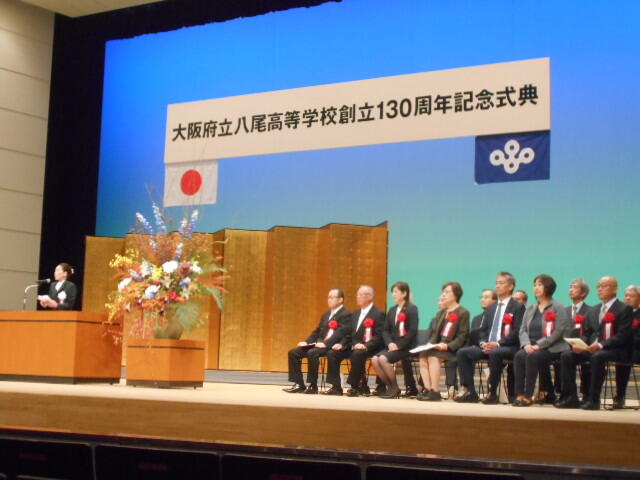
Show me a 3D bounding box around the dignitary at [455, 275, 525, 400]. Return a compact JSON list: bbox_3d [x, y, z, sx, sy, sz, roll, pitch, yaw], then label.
[{"bbox_3d":[1.752,0.980,10.865,0.570,1.330,0.800,-4,-8,42],"label":"dignitary"}]

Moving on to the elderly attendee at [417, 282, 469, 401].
[{"bbox_3d":[1.288,1.061,11.287,0.510,1.240,0.740,-4,-8,42],"label":"elderly attendee"}]

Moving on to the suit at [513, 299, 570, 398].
[{"bbox_3d":[2.309,1.150,11.301,0.500,1.000,0.660,-5,-9,43],"label":"suit"}]

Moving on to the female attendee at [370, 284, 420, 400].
[{"bbox_3d":[0.822,1.090,11.703,0.490,1.250,0.720,-4,-8,42],"label":"female attendee"}]

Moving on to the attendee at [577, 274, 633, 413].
[{"bbox_3d":[2.792,1.039,10.865,0.800,1.285,0.560,7,-8,-38],"label":"attendee"}]

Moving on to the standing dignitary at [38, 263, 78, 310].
[{"bbox_3d":[-3.782,1.169,15.654,0.500,1.640,0.420,-3,-8,33],"label":"standing dignitary"}]

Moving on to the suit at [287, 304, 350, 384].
[{"bbox_3d":[0.055,1.227,12.430,0.560,0.940,0.700,-4,-8,42],"label":"suit"}]

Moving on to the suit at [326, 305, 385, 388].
[{"bbox_3d":[0.432,1.189,12.096,0.560,0.940,0.700,-4,-8,42],"label":"suit"}]

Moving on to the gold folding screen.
[{"bbox_3d":[-1.528,0.996,17.952,6.200,2.330,0.500,-2,-8,30],"label":"gold folding screen"}]

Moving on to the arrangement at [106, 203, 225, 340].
[{"bbox_3d":[-1.952,0.398,13.550,1.400,1.720,1.150,-2,-7,30],"label":"arrangement"}]

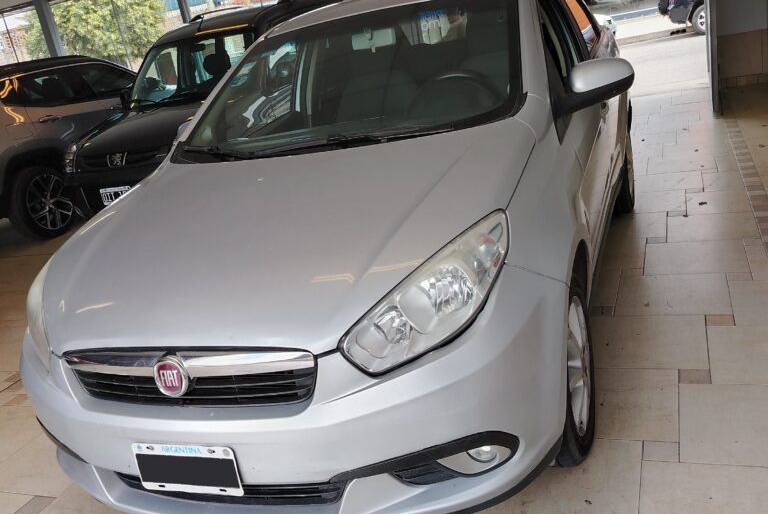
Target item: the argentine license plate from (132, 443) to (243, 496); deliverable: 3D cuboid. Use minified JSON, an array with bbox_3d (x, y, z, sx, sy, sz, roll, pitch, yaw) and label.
[{"bbox_3d":[-0.469,0.509,1.702,0.296,0.130,0.012,-4,15,24],"label":"argentine license plate"}]

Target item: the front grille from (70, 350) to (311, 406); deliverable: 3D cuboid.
[{"bbox_3d":[-0.489,0.283,1.680,0.745,0.145,0.090,-4,19,24],"label":"front grille"}]

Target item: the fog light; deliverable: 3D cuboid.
[{"bbox_3d":[0.230,0.454,1.631,0.075,0.065,0.050,-6,18,16],"label":"fog light"}]

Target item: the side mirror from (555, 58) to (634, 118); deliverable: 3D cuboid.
[{"bbox_3d":[0.734,-0.597,2.467,0.250,0.175,0.150,-4,19,24],"label":"side mirror"}]

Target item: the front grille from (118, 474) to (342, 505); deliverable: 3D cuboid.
[{"bbox_3d":[-0.427,0.570,1.781,0.700,0.065,0.075,-4,19,24],"label":"front grille"}]

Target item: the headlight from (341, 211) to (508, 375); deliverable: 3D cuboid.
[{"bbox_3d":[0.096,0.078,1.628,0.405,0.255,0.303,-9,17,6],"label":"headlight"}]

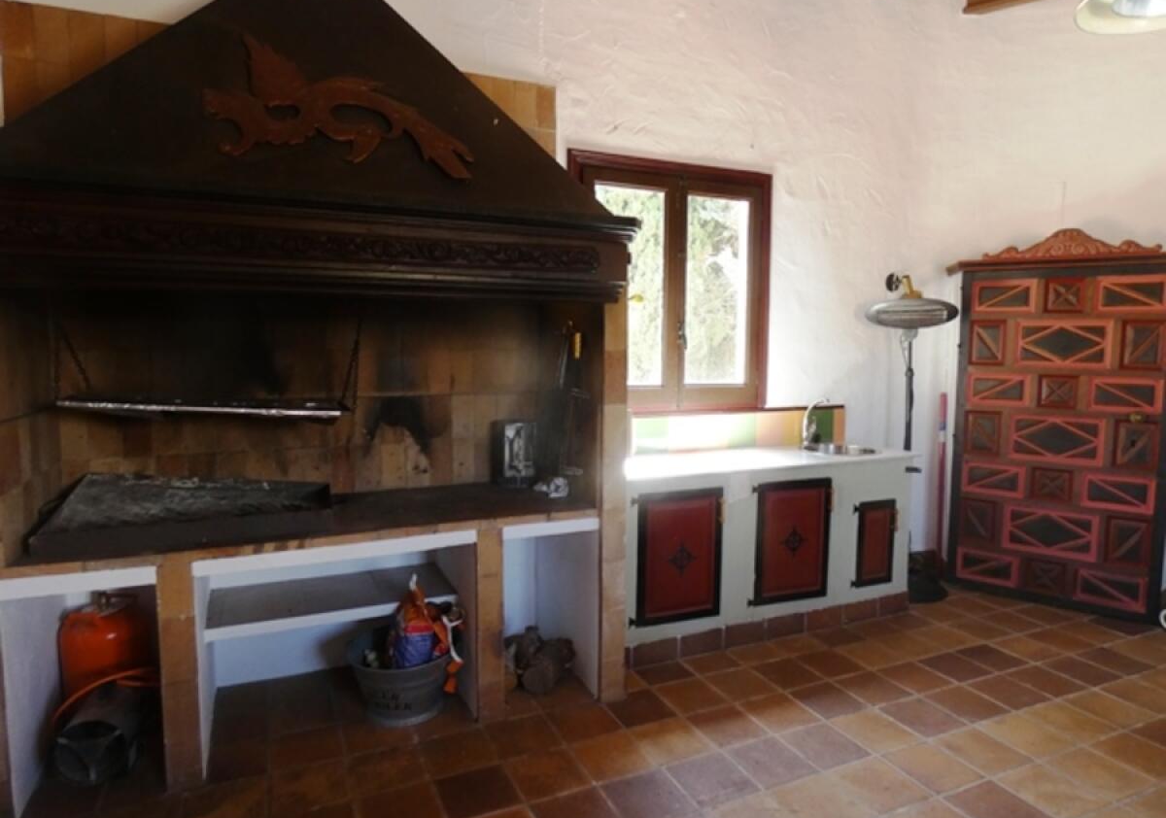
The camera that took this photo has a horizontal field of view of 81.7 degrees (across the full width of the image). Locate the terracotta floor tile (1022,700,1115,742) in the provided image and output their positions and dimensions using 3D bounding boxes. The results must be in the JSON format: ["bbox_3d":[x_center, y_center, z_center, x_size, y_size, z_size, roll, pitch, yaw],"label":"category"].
[{"bbox_3d":[1.963,1.268,2.719,0.238,0.015,0.238,-2,5,-23],"label":"terracotta floor tile"}]

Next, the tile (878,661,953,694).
[{"bbox_3d":[1.527,1.238,3.103,0.240,0.020,0.240,-2,5,-23],"label":"tile"}]

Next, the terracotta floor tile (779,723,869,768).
[{"bbox_3d":[0.915,1.283,2.562,0.240,0.020,0.240,-2,5,-23],"label":"terracotta floor tile"}]

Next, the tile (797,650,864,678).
[{"bbox_3d":[1.155,1.192,3.136,0.243,0.015,0.243,-2,5,-23],"label":"tile"}]

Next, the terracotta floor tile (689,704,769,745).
[{"bbox_3d":[0.565,1.239,2.618,0.238,0.015,0.238,-2,5,-23],"label":"terracotta floor tile"}]

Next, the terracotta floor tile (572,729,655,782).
[{"bbox_3d":[0.106,1.283,2.486,0.237,0.015,0.237,-2,5,-23],"label":"terracotta floor tile"}]

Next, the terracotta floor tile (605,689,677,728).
[{"bbox_3d":[0.243,1.257,2.819,0.237,0.015,0.237,-2,5,-23],"label":"terracotta floor tile"}]

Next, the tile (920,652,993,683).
[{"bbox_3d":[1.716,1.193,3.099,0.243,0.015,0.243,-2,5,-23],"label":"tile"}]

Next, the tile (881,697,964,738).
[{"bbox_3d":[1.392,1.267,2.757,0.238,0.015,0.238,-2,5,-23],"label":"tile"}]

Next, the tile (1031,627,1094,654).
[{"bbox_3d":[2.473,1.204,3.486,0.238,0.015,0.238,-2,5,-23],"label":"tile"}]

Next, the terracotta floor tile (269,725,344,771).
[{"bbox_3d":[-1.015,1.252,2.487,0.243,0.015,0.243,-2,5,-23],"label":"terracotta floor tile"}]

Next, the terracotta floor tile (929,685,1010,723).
[{"bbox_3d":[1.585,1.220,2.779,0.243,0.015,0.243,-2,5,-23],"label":"terracotta floor tile"}]

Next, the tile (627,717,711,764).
[{"bbox_3d":[0.328,1.245,2.522,0.243,0.015,0.243,-2,5,-23],"label":"tile"}]

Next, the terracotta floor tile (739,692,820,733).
[{"bbox_3d":[0.794,1.227,2.719,0.243,0.015,0.243,-2,5,-23],"label":"terracotta floor tile"}]

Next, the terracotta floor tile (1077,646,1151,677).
[{"bbox_3d":[2.502,1.192,3.173,0.238,0.015,0.238,-2,5,-23],"label":"terracotta floor tile"}]

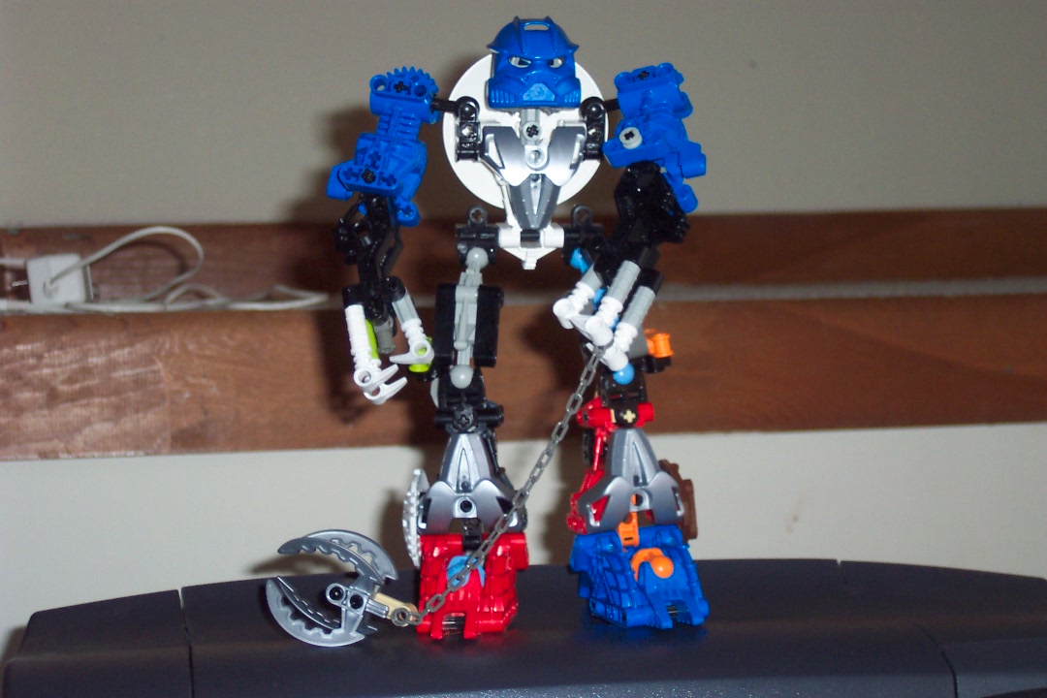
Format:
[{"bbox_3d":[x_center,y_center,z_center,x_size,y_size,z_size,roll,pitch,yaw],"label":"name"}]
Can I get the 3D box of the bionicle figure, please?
[{"bbox_3d":[-0.014,-0.009,0.832,0.163,0.228,0.092,-1,8,-4],"label":"bionicle figure"}]

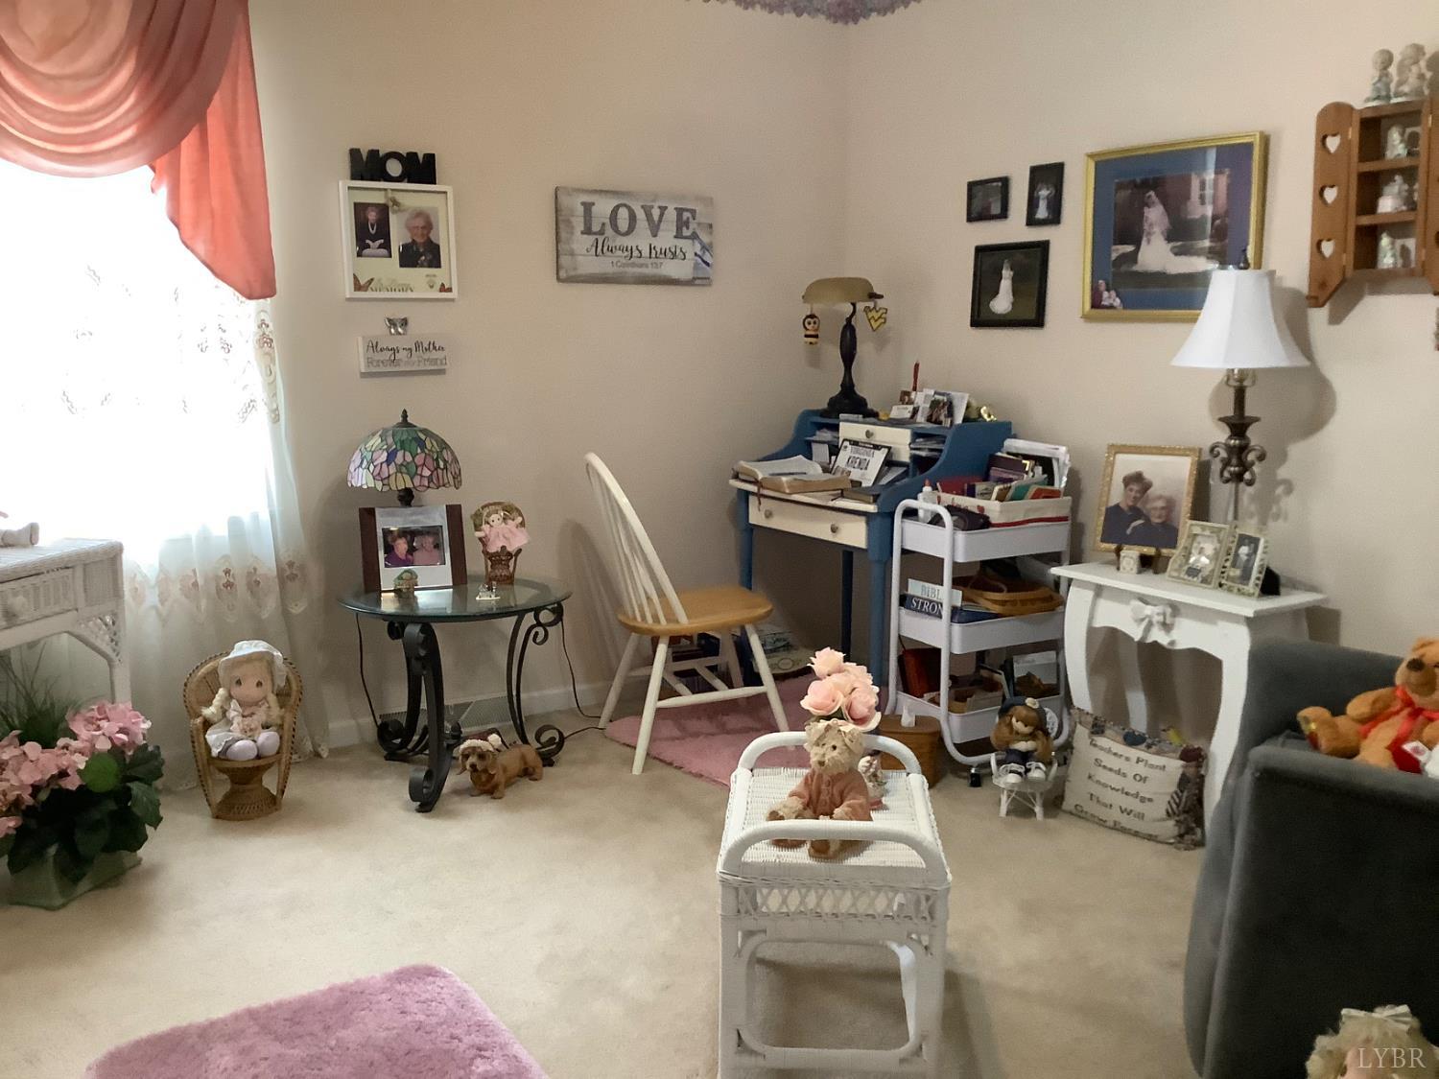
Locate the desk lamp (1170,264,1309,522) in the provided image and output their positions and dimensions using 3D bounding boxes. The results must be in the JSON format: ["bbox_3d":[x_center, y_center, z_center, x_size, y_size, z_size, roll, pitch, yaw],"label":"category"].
[{"bbox_3d":[1.220,-0.245,3.005,0.316,0.771,0.316,-6,11,-30],"label":"desk lamp"}]

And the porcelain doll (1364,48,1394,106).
[{"bbox_3d":[1.480,-1.037,2.890,0.052,0.120,0.055,-6,11,-31],"label":"porcelain doll"}]

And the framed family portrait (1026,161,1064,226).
[{"bbox_3d":[0.966,-1.029,3.842,0.018,0.179,0.137,-6,11,-31],"label":"framed family portrait"}]

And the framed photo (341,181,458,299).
[{"bbox_3d":[-0.950,-0.890,3.853,0.338,0.332,0.030,-6,11,-31],"label":"framed photo"}]

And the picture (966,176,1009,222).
[{"bbox_3d":[0.836,-1.069,4.052,0.018,0.128,0.183,-6,11,-31],"label":"picture"}]

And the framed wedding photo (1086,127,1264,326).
[{"bbox_3d":[1.147,-0.792,3.332,0.030,0.444,0.566,-6,11,-30],"label":"framed wedding photo"}]

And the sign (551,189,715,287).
[{"bbox_3d":[-0.265,-0.997,4.267,0.572,0.293,0.025,-6,11,-31],"label":"sign"}]

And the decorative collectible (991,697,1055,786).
[{"bbox_3d":[0.826,0.556,3.496,0.160,0.230,0.165,3,10,17],"label":"decorative collectible"}]

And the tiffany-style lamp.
[{"bbox_3d":[-0.875,-0.111,3.587,0.318,0.504,0.318,-2,10,-12],"label":"tiffany-style lamp"}]

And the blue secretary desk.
[{"bbox_3d":[0.479,0.088,4.347,0.490,1.005,0.890,-6,11,-31],"label":"blue secretary desk"}]

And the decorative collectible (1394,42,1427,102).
[{"bbox_3d":[1.441,-0.973,2.687,0.054,0.116,0.062,-9,13,-43],"label":"decorative collectible"}]

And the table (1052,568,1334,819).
[{"bbox_3d":[1.212,0.434,3.380,0.310,0.660,0.600,-6,11,-31],"label":"table"}]

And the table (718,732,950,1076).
[{"bbox_3d":[0.203,0.670,2.378,0.385,0.520,0.485,1,10,4],"label":"table"}]

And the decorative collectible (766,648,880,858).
[{"bbox_3d":[0.191,0.364,2.230,0.200,0.265,0.231,4,10,23],"label":"decorative collectible"}]

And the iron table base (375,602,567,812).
[{"bbox_3d":[-0.693,0.420,3.560,0.500,0.507,0.463,-1,9,-6],"label":"iron table base"}]

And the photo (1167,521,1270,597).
[{"bbox_3d":[1.242,0.038,3.179,0.081,0.152,0.281,11,2,-26],"label":"photo"}]

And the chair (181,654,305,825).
[{"bbox_3d":[-1.248,0.502,3.375,0.287,0.407,0.231,-7,11,-35],"label":"chair"}]

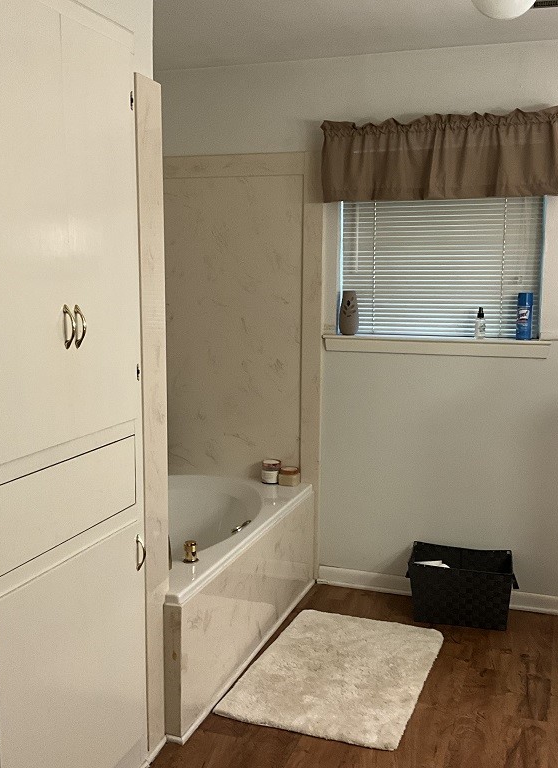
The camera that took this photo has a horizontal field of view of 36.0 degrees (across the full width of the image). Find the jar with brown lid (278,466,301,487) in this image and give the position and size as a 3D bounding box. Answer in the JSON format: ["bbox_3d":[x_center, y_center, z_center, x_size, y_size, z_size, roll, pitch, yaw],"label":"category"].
[{"bbox_3d":[0.051,0.432,4.017,0.082,0.077,0.082,3,8,18],"label":"jar with brown lid"}]

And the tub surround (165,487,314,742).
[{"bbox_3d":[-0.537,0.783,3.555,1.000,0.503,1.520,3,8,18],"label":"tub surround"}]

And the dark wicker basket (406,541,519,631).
[{"bbox_3d":[0.790,0.884,3.730,0.465,0.275,0.300,2,8,14],"label":"dark wicker basket"}]

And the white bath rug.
[{"bbox_3d":[0.231,1.073,3.243,0.620,0.025,0.920,3,8,18],"label":"white bath rug"}]

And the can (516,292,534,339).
[{"bbox_3d":[1.063,-0.290,3.709,0.067,0.200,0.067,4,9,25],"label":"can"}]

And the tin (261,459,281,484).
[{"bbox_3d":[-0.037,0.415,4.052,0.087,0.101,0.087,0,8,0],"label":"tin"}]

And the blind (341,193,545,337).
[{"bbox_3d":[0.713,-0.601,3.830,0.885,0.770,0.040,3,8,18],"label":"blind"}]

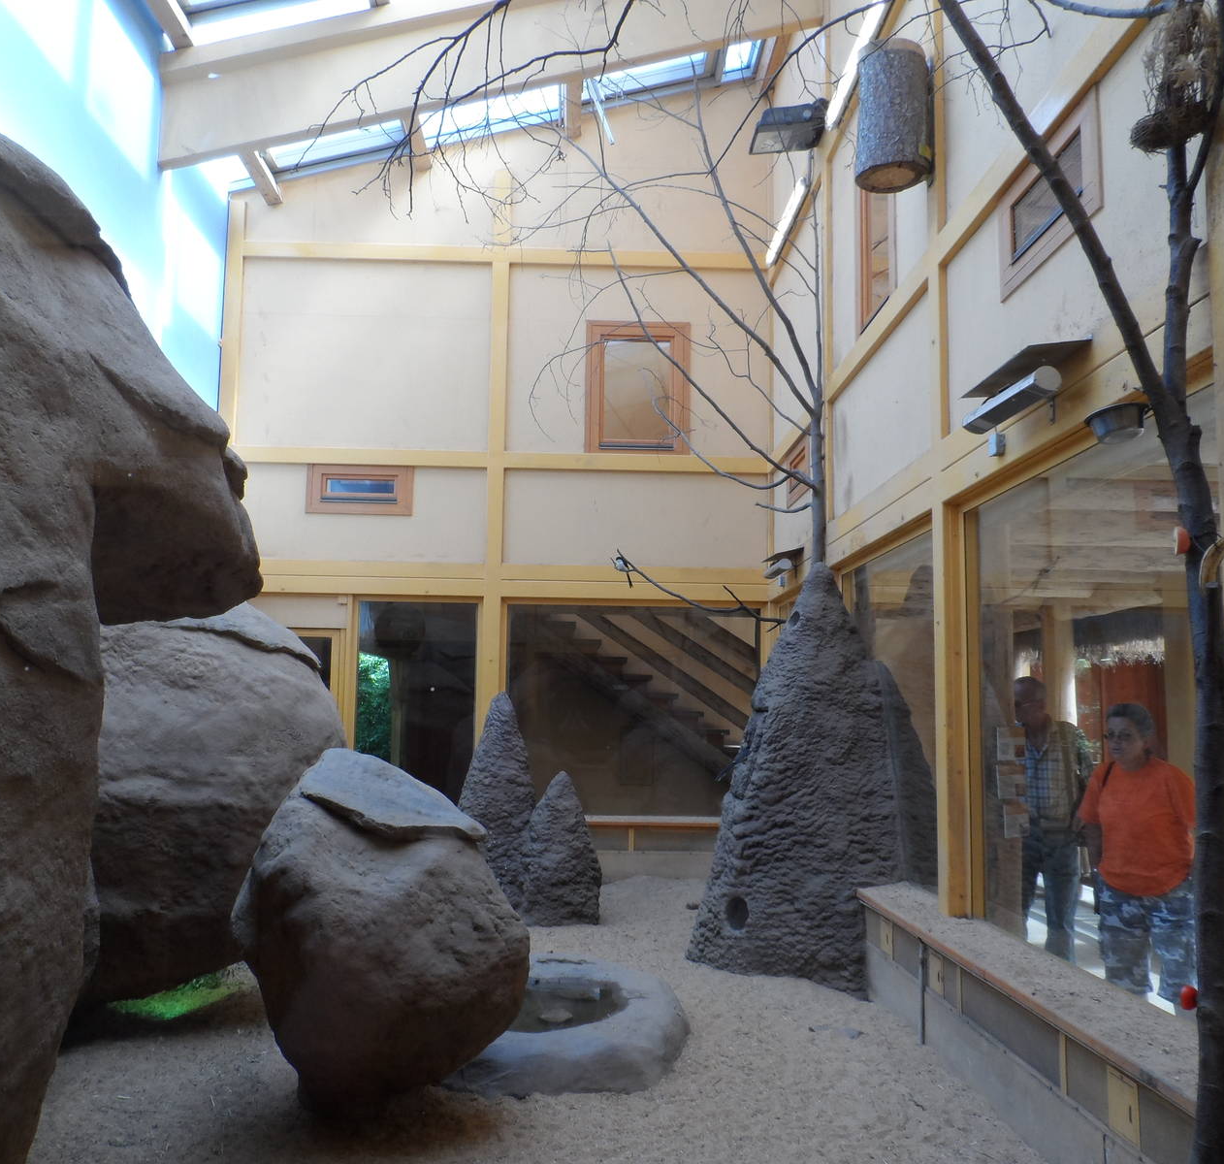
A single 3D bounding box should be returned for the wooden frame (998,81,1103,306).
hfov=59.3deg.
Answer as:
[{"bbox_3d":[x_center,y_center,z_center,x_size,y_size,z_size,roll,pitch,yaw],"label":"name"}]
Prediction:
[{"bbox_3d":[1.651,-1.414,4.058,0.070,0.419,0.867,1,-6,-2],"label":"wooden frame"}]

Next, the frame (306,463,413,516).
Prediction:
[{"bbox_3d":[-2.267,-0.823,9.702,0.949,0.442,0.070,1,-6,-2],"label":"frame"}]

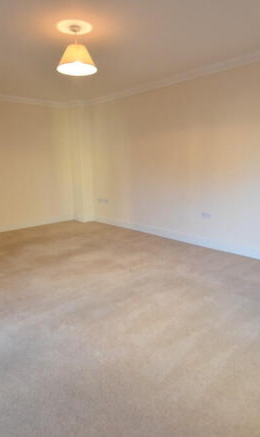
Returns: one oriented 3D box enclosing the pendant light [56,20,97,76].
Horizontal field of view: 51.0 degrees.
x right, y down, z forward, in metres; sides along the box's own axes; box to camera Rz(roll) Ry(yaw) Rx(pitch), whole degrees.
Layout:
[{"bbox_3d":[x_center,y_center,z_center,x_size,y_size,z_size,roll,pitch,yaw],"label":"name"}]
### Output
[{"bbox_3d":[-0.477,-1.523,2.448,0.355,0.350,0.355,-1,12,0],"label":"pendant light"}]

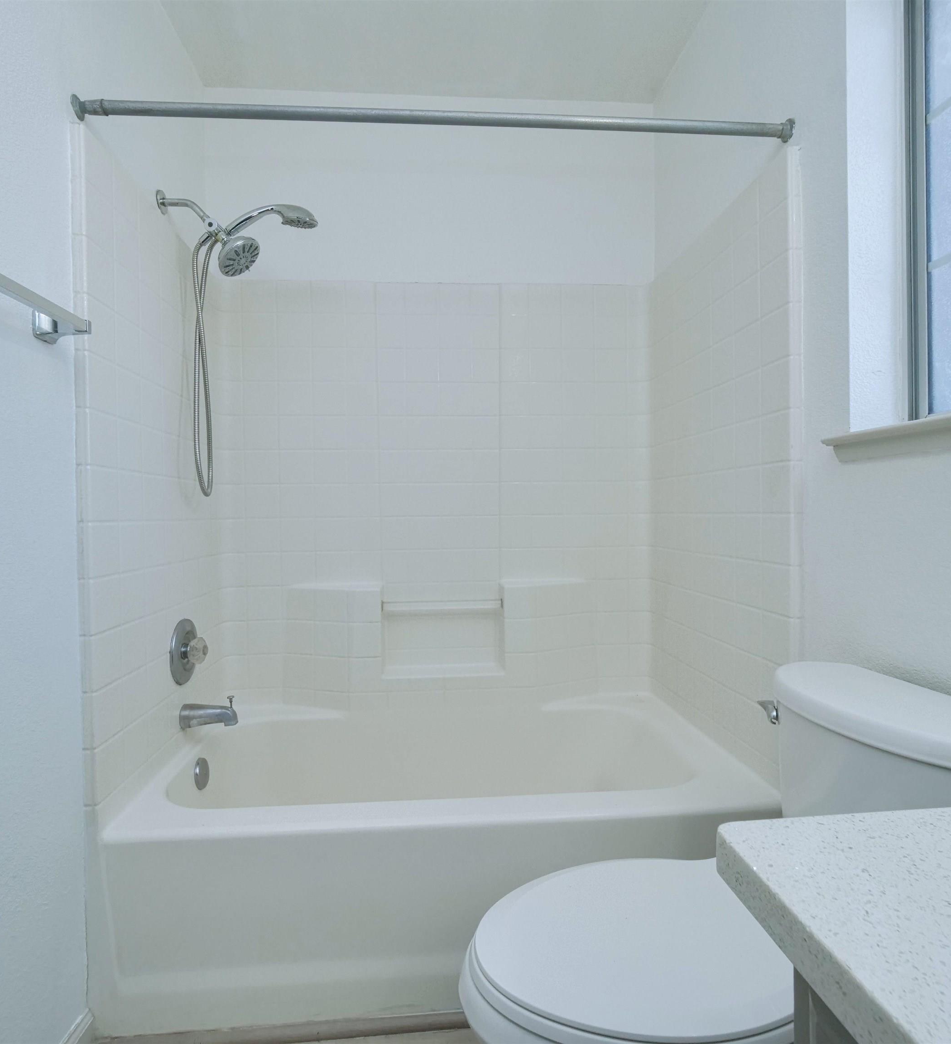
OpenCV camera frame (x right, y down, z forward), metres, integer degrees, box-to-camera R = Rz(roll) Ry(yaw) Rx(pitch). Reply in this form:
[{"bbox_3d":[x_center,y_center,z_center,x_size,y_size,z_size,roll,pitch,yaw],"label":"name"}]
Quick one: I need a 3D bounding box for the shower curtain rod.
[{"bbox_3d":[-0.056,-0.845,1.183,1.497,0.043,0.043,-1,1,-4],"label":"shower curtain rod"}]

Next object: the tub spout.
[{"bbox_3d":[-0.728,0.517,1.529,0.137,0.093,0.058,-1,1,-4],"label":"tub spout"}]

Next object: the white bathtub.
[{"bbox_3d":[-0.056,0.810,1.542,1.495,0.410,0.755,-1,1,-4],"label":"white bathtub"}]

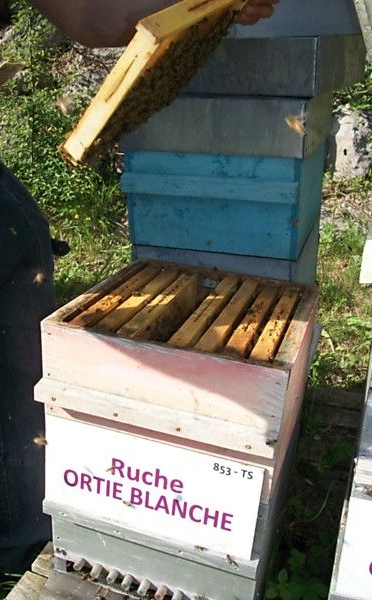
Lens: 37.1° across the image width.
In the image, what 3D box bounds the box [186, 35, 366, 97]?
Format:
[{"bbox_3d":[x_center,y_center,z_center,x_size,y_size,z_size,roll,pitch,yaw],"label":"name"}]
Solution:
[{"bbox_3d":[0.177,-0.551,1.290,0.378,0.106,0.385,13,29,27],"label":"box"}]

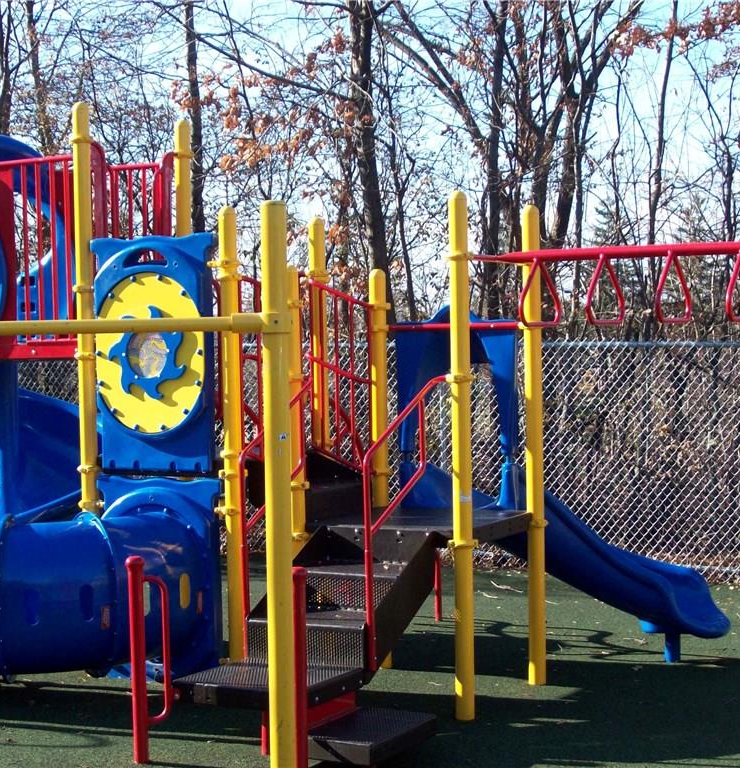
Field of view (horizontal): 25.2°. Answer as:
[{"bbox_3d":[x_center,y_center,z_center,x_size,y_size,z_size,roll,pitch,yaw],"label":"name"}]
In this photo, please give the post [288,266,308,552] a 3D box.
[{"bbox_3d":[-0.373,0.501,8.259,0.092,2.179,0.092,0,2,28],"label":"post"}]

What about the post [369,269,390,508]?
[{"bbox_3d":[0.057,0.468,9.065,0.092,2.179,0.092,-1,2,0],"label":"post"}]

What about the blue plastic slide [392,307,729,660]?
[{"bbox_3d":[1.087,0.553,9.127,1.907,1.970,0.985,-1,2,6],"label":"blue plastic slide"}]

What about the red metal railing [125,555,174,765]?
[{"bbox_3d":[-0.952,1.183,7.214,0.080,0.905,0.260,0,2,28],"label":"red metal railing"}]

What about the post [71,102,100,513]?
[{"bbox_3d":[-1.509,0.049,8.854,0.090,3.122,0.090,0,2,28],"label":"post"}]

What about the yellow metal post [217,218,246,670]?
[{"bbox_3d":[-0.701,0.355,8.435,0.090,2.506,0.090,0,2,28],"label":"yellow metal post"}]

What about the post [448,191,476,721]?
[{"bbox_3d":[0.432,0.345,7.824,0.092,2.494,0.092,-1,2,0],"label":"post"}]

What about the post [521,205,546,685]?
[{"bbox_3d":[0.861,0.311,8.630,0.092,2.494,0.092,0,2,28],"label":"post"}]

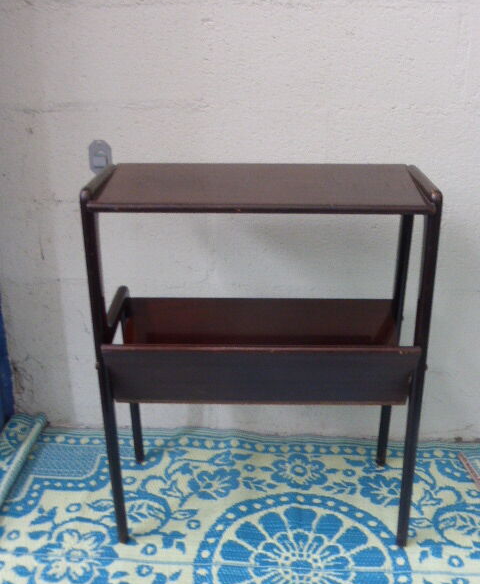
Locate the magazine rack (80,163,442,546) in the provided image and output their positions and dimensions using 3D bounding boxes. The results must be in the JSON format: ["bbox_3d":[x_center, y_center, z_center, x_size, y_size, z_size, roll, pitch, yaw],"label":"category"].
[{"bbox_3d":[0.039,0.117,1.411,0.563,0.703,0.279,0,25,2],"label":"magazine rack"}]

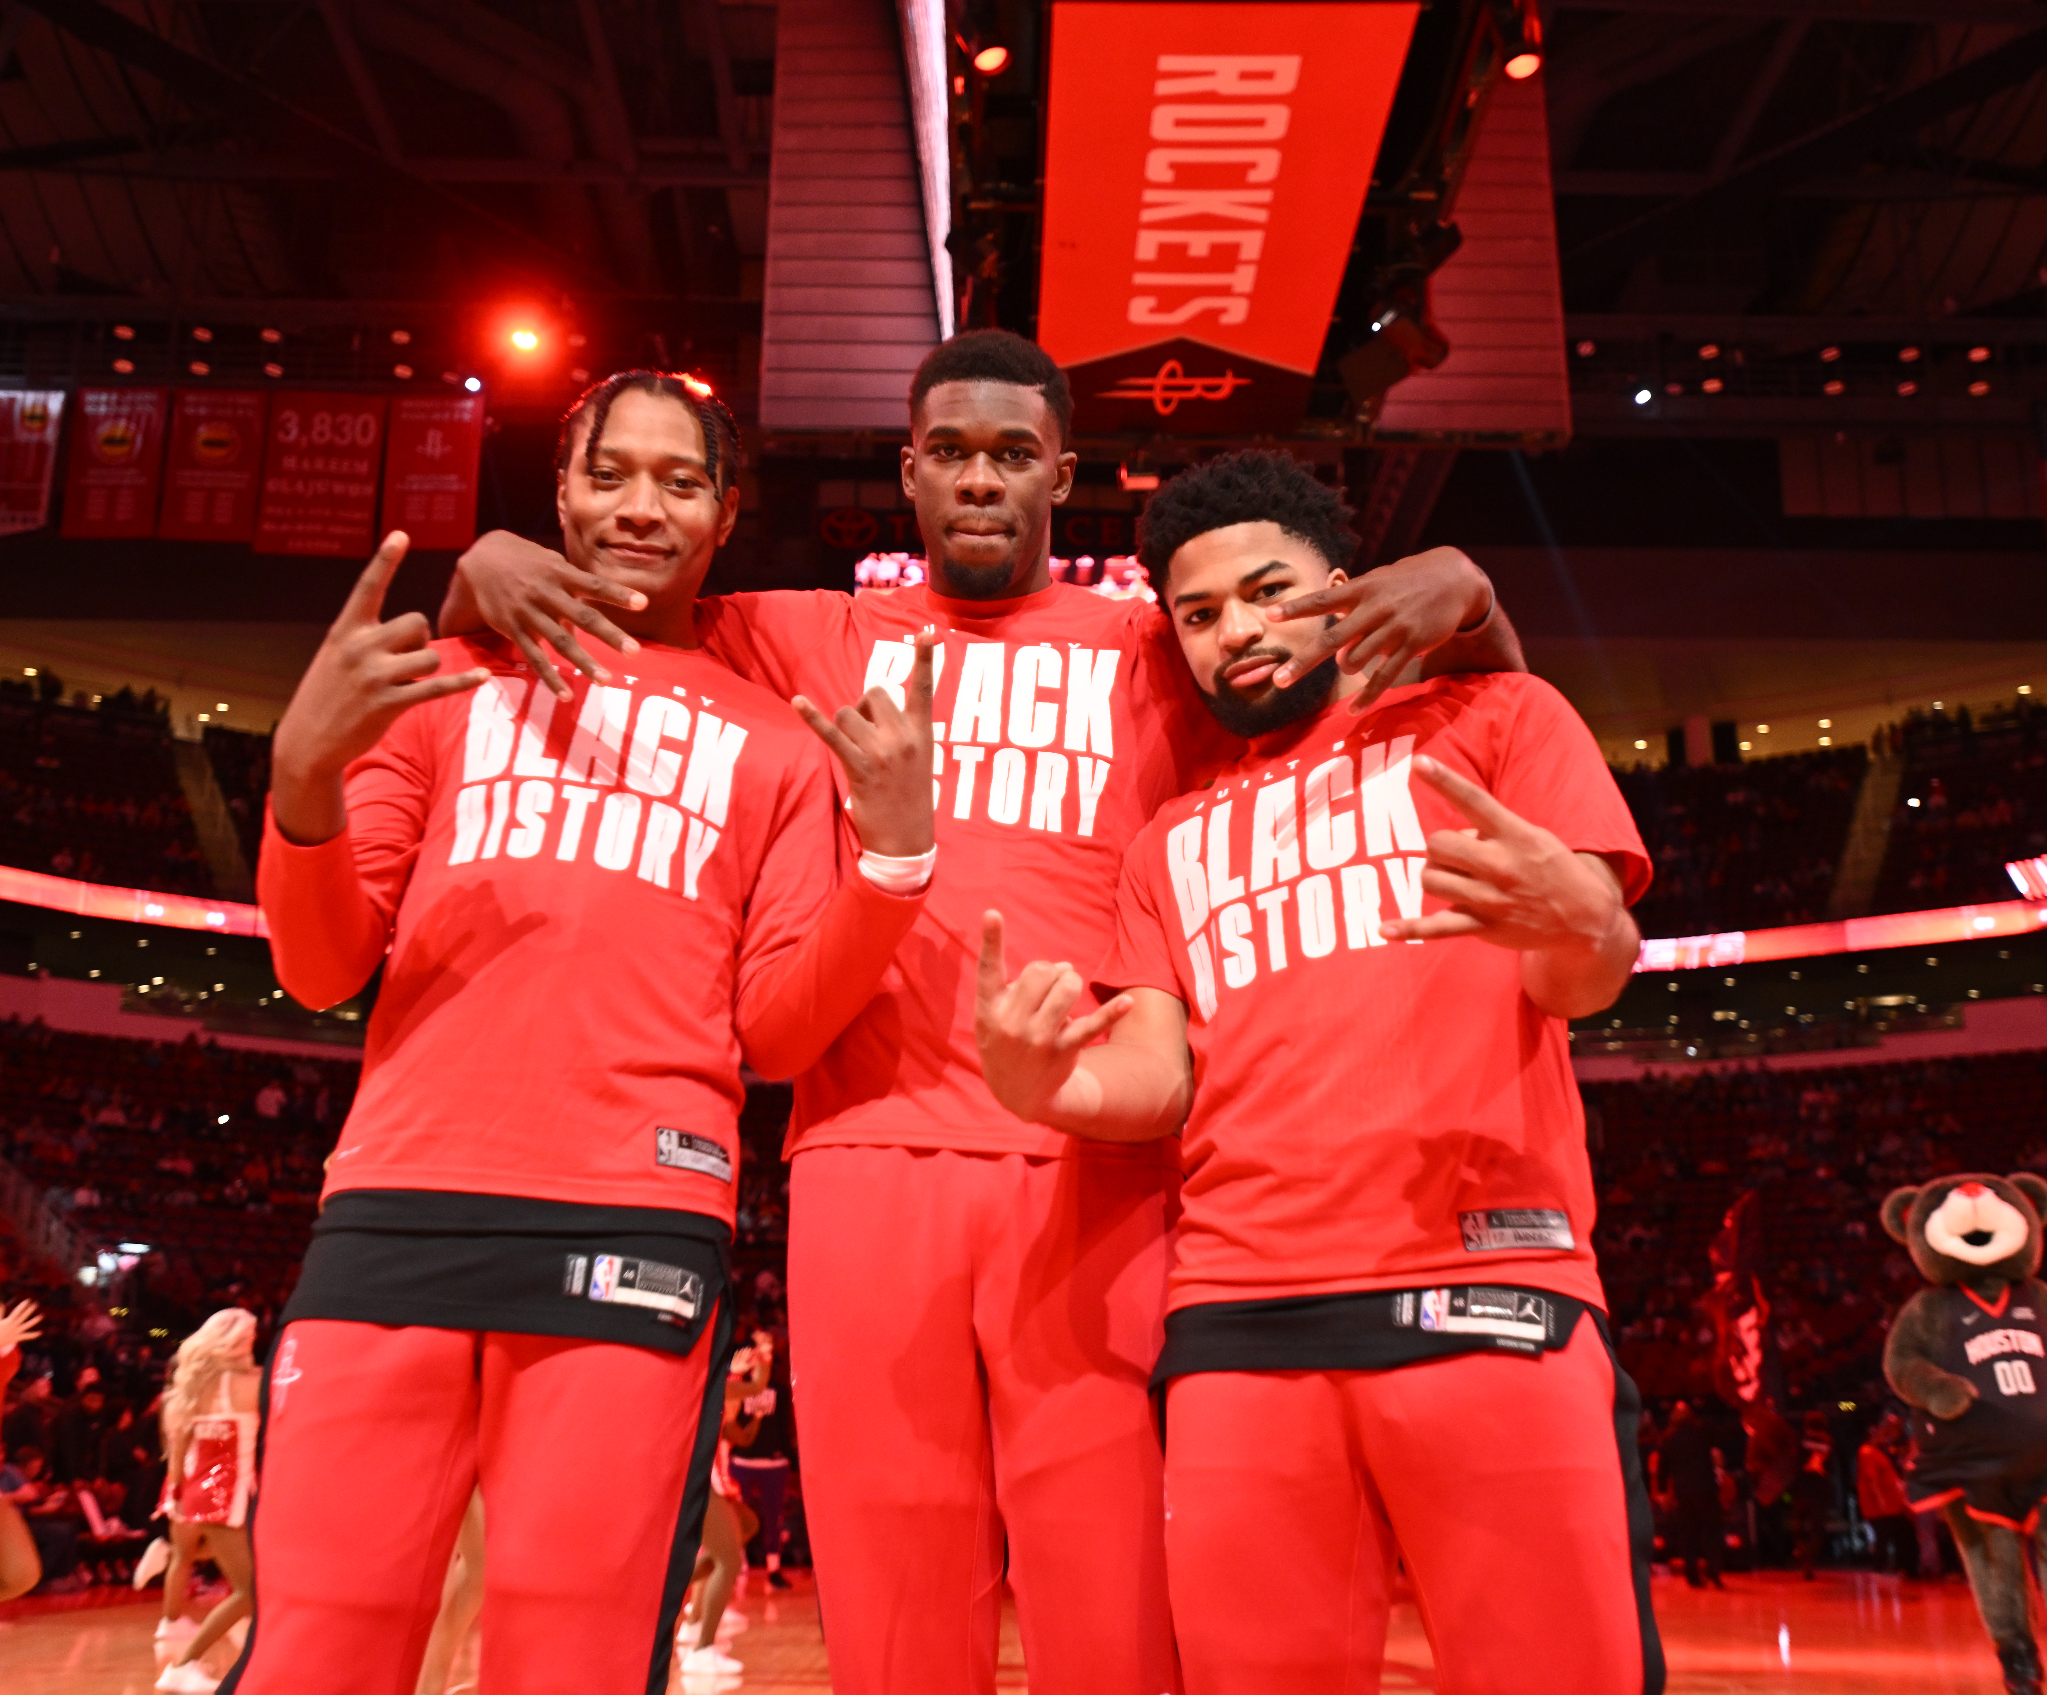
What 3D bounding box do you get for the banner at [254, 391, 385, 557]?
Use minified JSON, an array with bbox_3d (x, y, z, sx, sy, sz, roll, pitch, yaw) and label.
[{"bbox_3d":[-17.673,-9.418,57.000,2.940,4.420,0.050,2,-16,-4],"label":"banner"}]

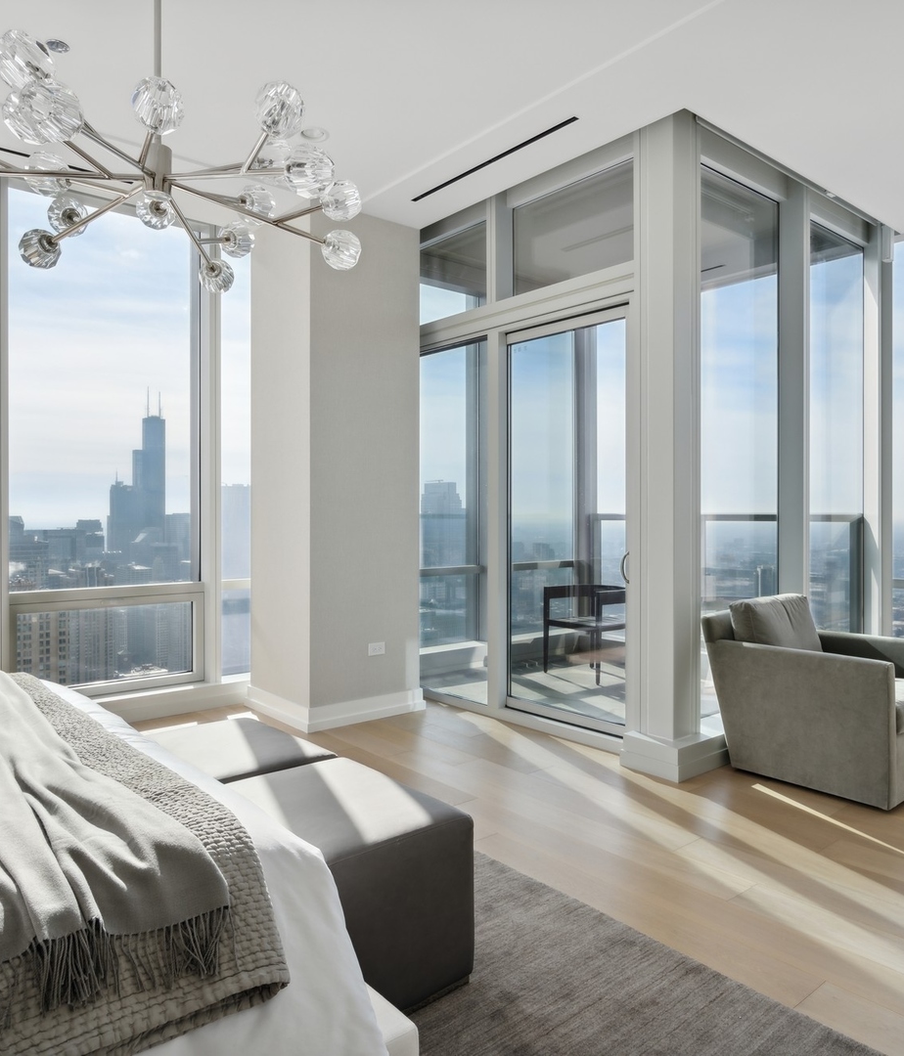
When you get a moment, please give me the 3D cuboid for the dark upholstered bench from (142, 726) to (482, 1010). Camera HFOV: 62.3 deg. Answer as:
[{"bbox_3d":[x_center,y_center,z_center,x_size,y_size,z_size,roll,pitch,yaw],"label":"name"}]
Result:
[{"bbox_3d":[-0.602,0.988,2.306,0.610,0.440,1.330,-1,1,-40],"label":"dark upholstered bench"}]

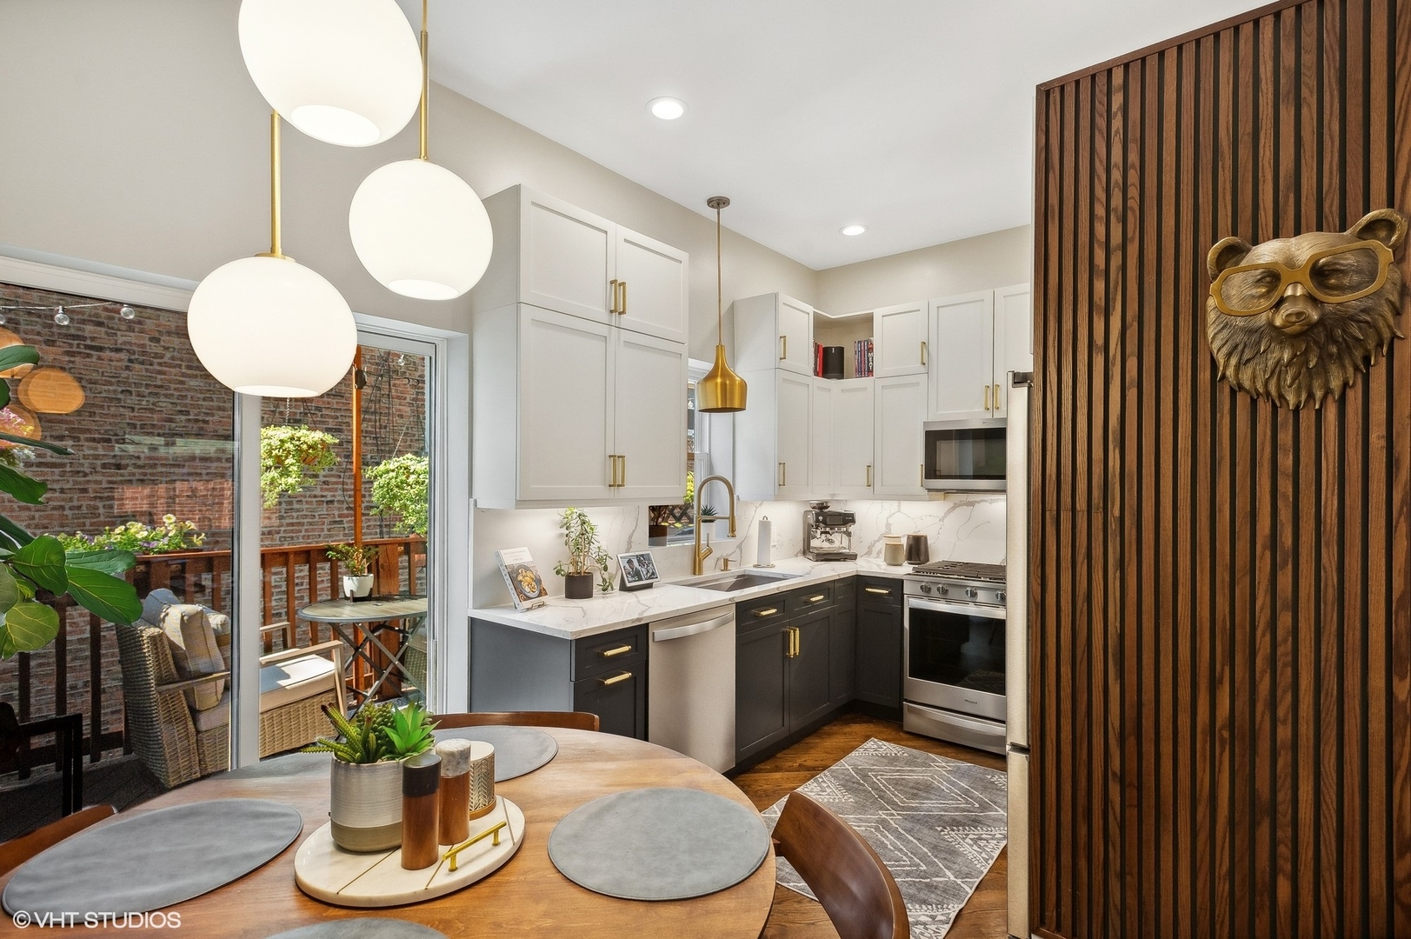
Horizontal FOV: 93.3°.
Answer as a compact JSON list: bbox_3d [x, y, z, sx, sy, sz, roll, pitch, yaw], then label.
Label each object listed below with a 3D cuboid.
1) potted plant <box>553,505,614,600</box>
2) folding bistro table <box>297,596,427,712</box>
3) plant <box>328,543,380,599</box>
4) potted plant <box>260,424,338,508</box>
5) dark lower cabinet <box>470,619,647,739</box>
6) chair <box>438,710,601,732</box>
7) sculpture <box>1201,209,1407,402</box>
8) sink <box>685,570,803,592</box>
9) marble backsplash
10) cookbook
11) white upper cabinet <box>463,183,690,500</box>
[{"bbox_3d":[-0.566,0.383,3.092,0.205,0.410,0.240,0,-1,39],"label":"potted plant"},{"bbox_3d":[-1.901,1.142,3.794,0.725,0.725,0.725,0,-1,39],"label":"folding bistro table"},{"bbox_3d":[-2.096,0.605,3.975,0.250,0.330,0.260,0,-1,39],"label":"plant"},{"bbox_3d":[-2.381,-0.022,3.850,0.500,0.485,0.470,1,-1,-32],"label":"potted plant"},{"bbox_3d":[-0.605,1.053,2.714,0.645,0.880,0.385,0,-1,39],"label":"dark lower cabinet"},{"bbox_3d":[-0.558,1.102,1.750,0.510,0.765,0.520,1,-1,-11],"label":"chair"},{"bbox_3d":[1.398,-0.369,1.563,0.355,0.447,0.180,0,-1,39],"label":"sculpture"},{"bbox_3d":[0.177,0.729,3.641,0.420,0.230,0.760,0,-1,39],"label":"sink"},{"bbox_3d":[0.561,0.376,3.347,1.650,0.456,2.845,0,-1,39],"label":"marble backsplash"},{"bbox_3d":[-0.766,0.457,2.809,0.026,0.256,0.200,-27,-9,16],"label":"cookbook"},{"bbox_3d":[-0.526,-0.468,3.060,0.320,1.256,1.000,0,-1,39],"label":"white upper cabinet"}]

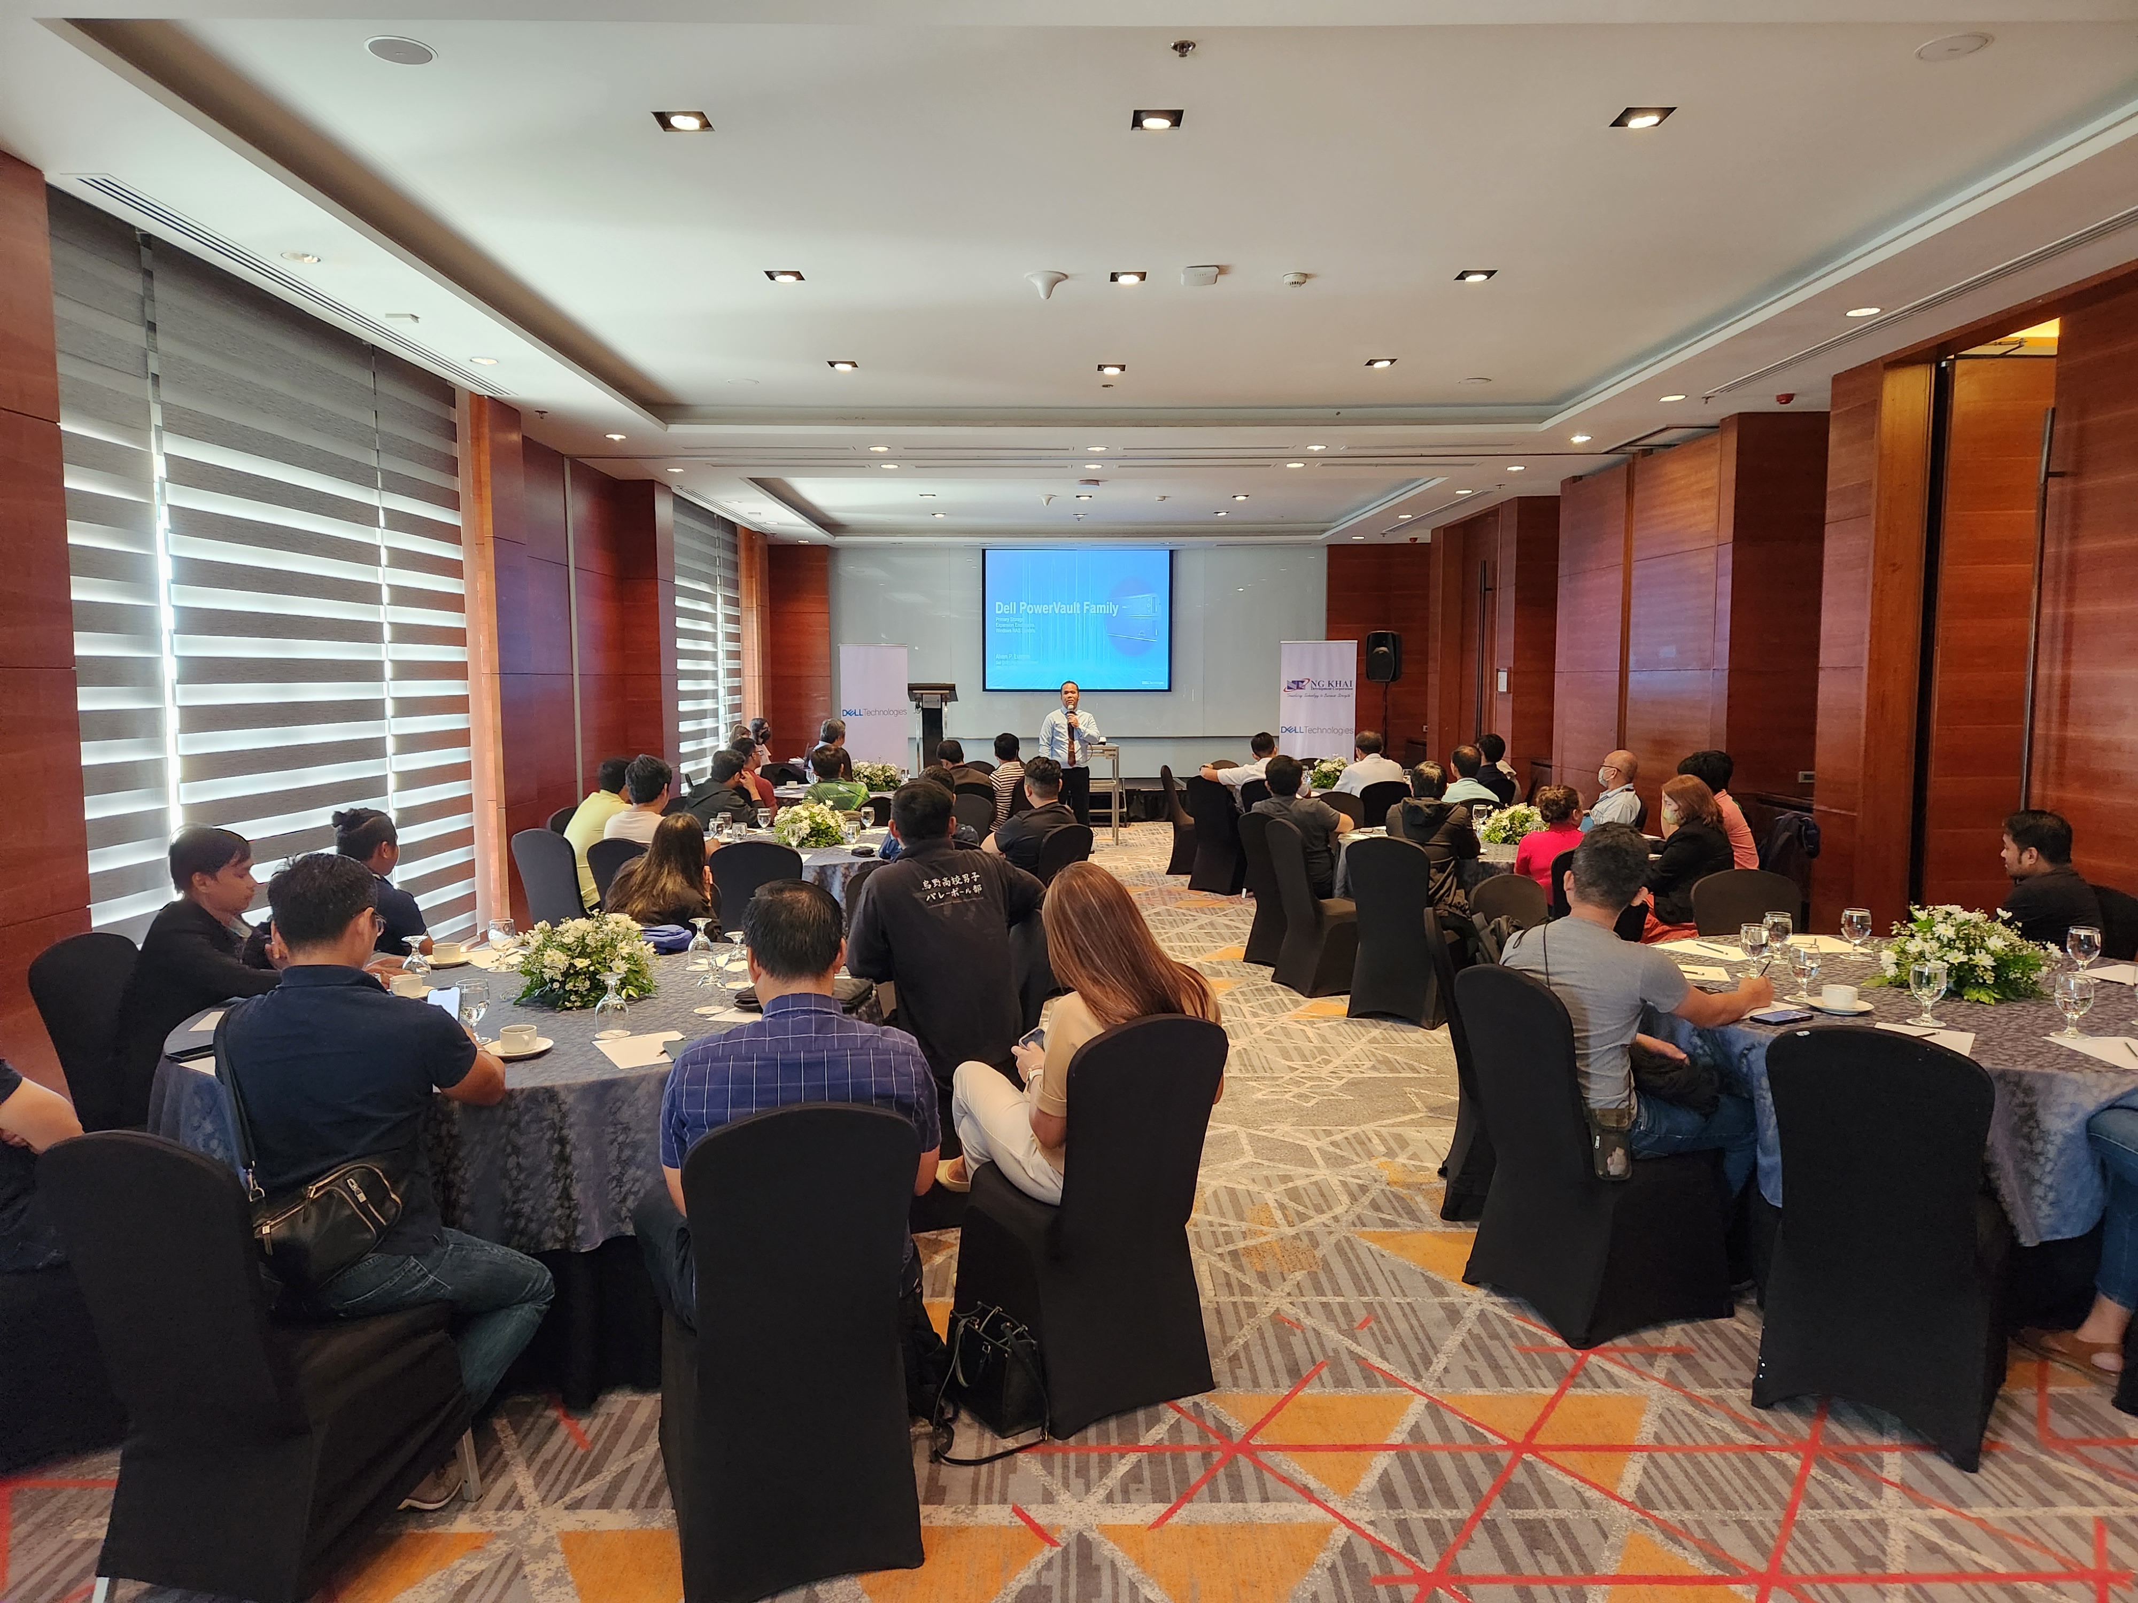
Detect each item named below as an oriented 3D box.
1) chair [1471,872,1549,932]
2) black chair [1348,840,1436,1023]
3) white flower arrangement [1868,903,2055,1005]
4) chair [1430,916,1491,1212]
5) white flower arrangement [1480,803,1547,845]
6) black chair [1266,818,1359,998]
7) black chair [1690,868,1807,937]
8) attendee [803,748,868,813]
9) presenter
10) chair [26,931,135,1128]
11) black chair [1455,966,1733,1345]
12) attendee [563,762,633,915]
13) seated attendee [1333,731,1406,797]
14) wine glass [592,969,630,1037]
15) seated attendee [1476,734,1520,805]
[{"bbox_3d":[1.779,0.755,5.170,0.440,0.930,0.550,-4,6,-34],"label":"chair"},{"bbox_3d":[1.681,0.608,7.071,0.440,0.925,0.580,3,6,35],"label":"black chair"},{"bbox_3d":[2.631,0.431,4.256,0.470,0.250,0.440,3,6,32],"label":"white flower arrangement"},{"bbox_3d":[1.421,0.829,4.558,0.580,0.925,0.440,1,5,11],"label":"chair"},{"bbox_3d":[2.482,0.107,7.892,0.400,0.220,0.370,0,5,0],"label":"white flower arrangement"},{"bbox_3d":[1.402,0.550,7.743,0.580,0.925,0.440,-2,5,-21],"label":"black chair"},{"bbox_3d":[2.604,0.745,5.251,0.440,0.930,0.550,0,5,-1],"label":"black chair"},{"bbox_3d":[-1.529,0.246,9.409,0.520,1.240,0.800,1,5,11],"label":"attendee"},{"bbox_3d":[0.000,-0.197,11.829,0.500,1.630,0.340,0,5,0],"label":"presenter"},{"bbox_3d":[-2.667,0.859,4.199,0.550,0.930,0.440,0,5,6],"label":"chair"},{"bbox_3d":[1.395,0.877,3.783,0.570,0.920,0.450,-2,6,-25],"label":"black chair"},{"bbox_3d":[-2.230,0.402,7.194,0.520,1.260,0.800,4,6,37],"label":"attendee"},{"bbox_3d":[2.200,0.106,10.451,0.540,1.270,0.800,0,5,-3],"label":"seated attendee"},{"bbox_3d":[-1.195,0.521,3.709,0.095,0.165,0.095,0,5,0],"label":"wine glass"},{"bbox_3d":[2.950,0.130,10.304,0.520,1.250,0.800,-3,6,-27],"label":"seated attendee"}]

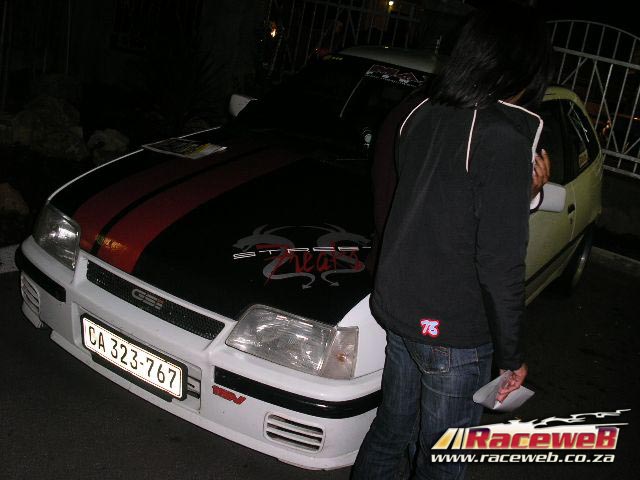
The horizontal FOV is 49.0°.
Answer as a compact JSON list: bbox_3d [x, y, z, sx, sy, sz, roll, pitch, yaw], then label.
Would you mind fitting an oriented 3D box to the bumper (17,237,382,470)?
[{"bbox_3d":[-0.514,0.341,2.519,1.620,0.430,0.460,20,21,28],"label":"bumper"}]

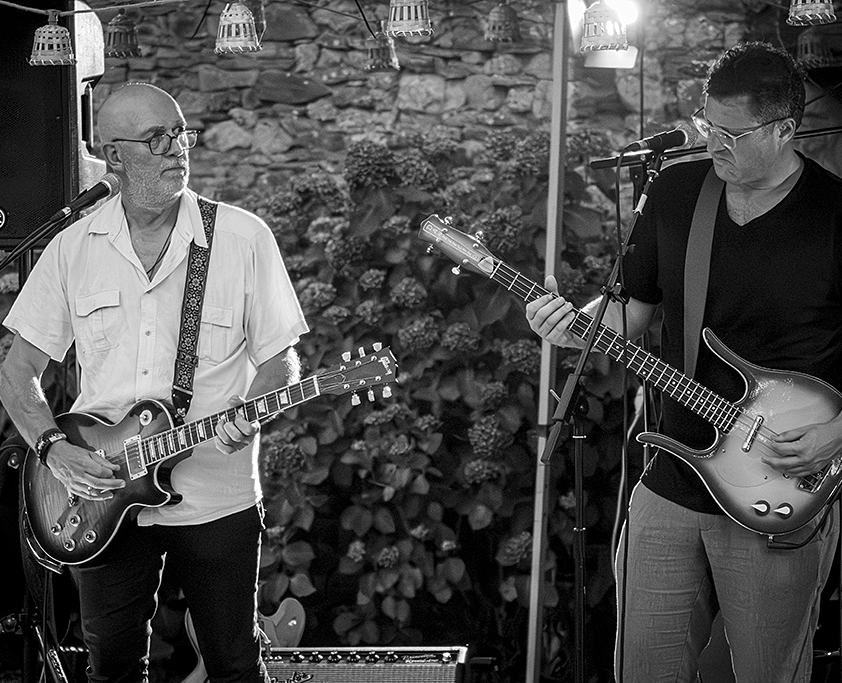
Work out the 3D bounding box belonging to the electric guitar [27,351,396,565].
[{"bbox_3d":[-0.482,0.207,11.455,0.995,0.335,0.085,-21,-22,24],"label":"electric guitar"}]

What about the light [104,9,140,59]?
[{"bbox_3d":[-0.766,-0.788,13.100,0.101,0.125,0.101,0,1,0],"label":"light"}]

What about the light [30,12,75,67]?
[{"bbox_3d":[-0.784,-0.645,10.900,0.098,0.119,0.098,0,1,0],"label":"light"}]

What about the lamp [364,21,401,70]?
[{"bbox_3d":[-0.101,-0.772,13.400,0.095,0.123,0.095,0,1,0],"label":"lamp"}]

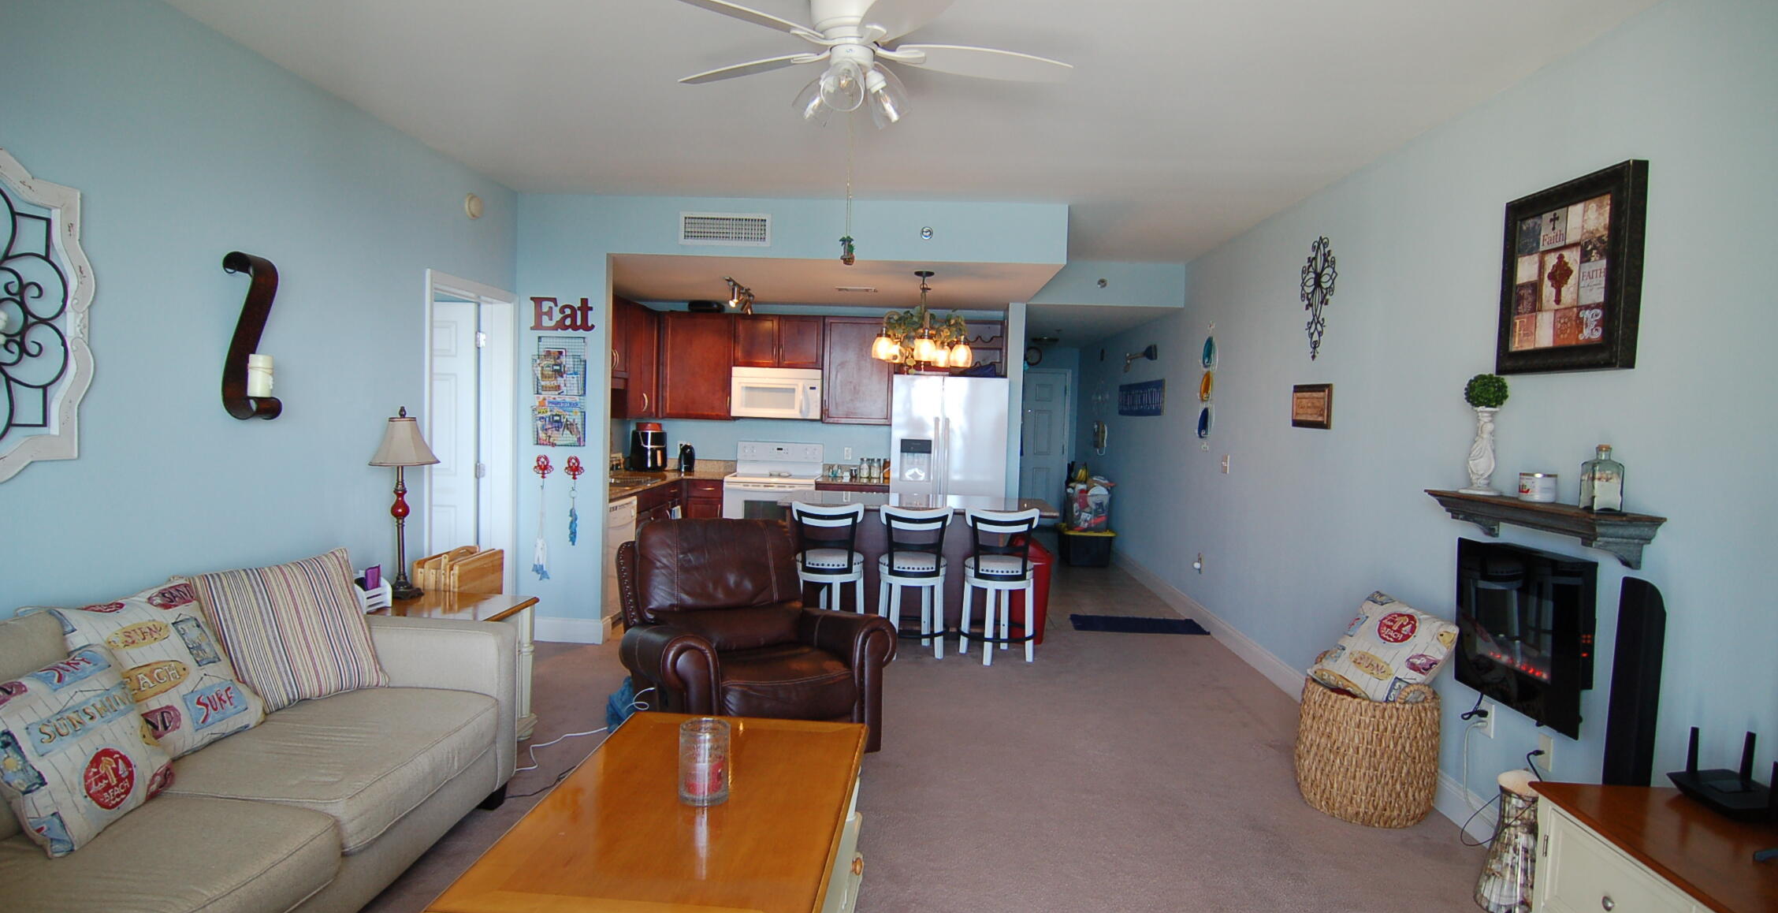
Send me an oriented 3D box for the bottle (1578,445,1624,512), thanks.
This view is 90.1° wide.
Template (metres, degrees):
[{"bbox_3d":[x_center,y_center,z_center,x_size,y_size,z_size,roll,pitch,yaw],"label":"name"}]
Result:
[{"bbox_3d":[2.158,0.067,2.693,0.082,0.204,0.070,2,3,2],"label":"bottle"}]

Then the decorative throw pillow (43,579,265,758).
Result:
[{"bbox_3d":[-2.095,0.613,2.540,0.150,0.490,0.500,-27,-1,6],"label":"decorative throw pillow"}]

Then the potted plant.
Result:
[{"bbox_3d":[2.086,-0.079,3.118,0.137,0.417,0.137,2,3,2],"label":"potted plant"}]

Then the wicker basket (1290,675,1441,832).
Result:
[{"bbox_3d":[1.883,1.111,3.497,0.493,0.530,0.493,2,3,2],"label":"wicker basket"}]

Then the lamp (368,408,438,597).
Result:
[{"bbox_3d":[-2.172,0.205,3.961,0.330,0.851,0.330,2,3,4],"label":"lamp"}]

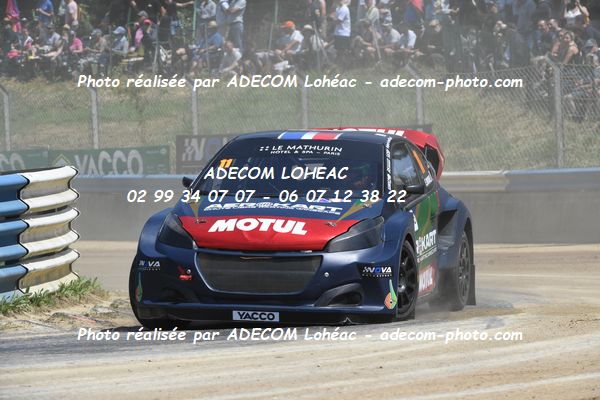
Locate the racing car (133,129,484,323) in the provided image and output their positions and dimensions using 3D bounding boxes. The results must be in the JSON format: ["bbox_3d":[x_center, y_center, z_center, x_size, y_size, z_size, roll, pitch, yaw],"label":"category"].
[{"bbox_3d":[0.065,0.160,30.500,1.830,1.390,4.000,1,1,11],"label":"racing car"}]

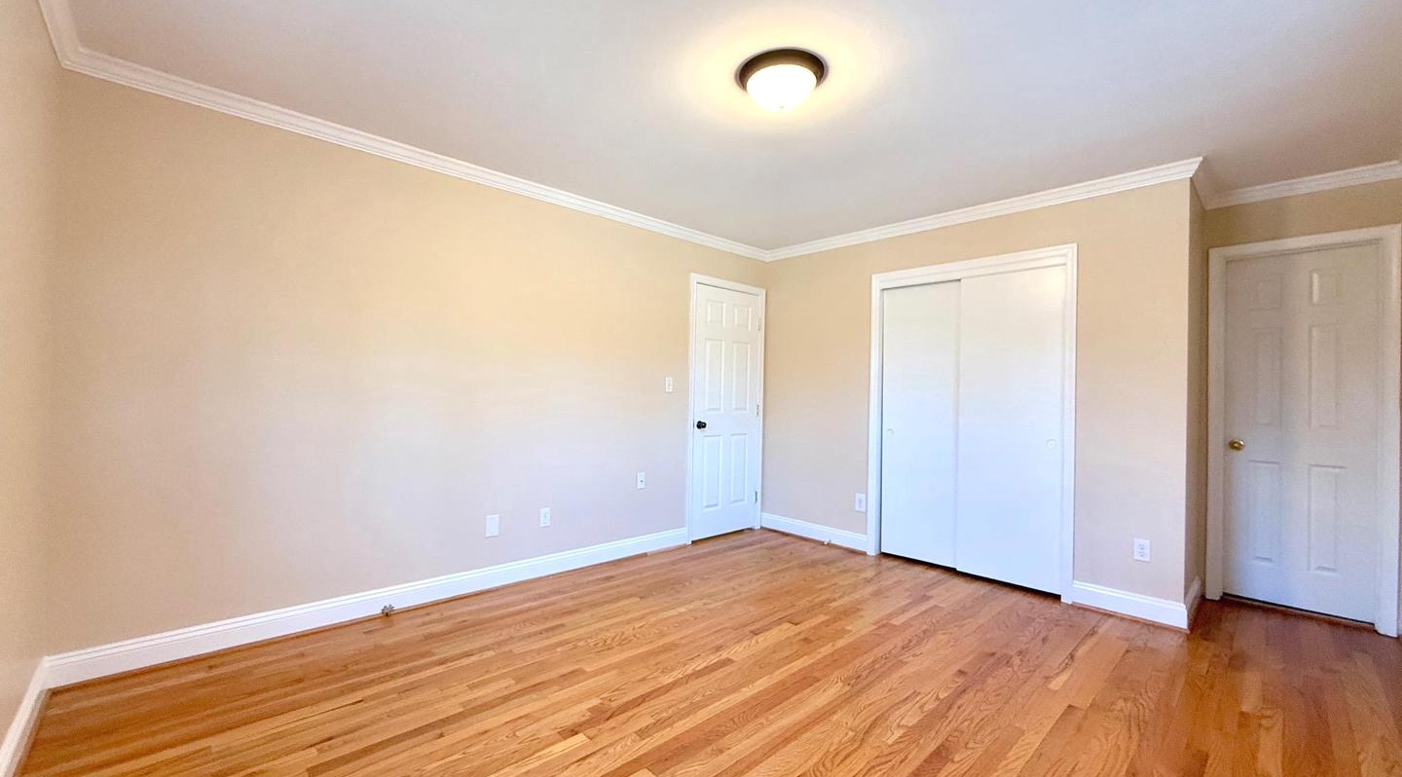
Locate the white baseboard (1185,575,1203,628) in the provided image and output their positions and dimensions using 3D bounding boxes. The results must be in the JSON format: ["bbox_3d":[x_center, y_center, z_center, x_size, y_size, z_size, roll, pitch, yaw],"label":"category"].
[{"bbox_3d":[2.783,1.194,3.204,0.756,0.132,0.020,2,-1,-44],"label":"white baseboard"}]

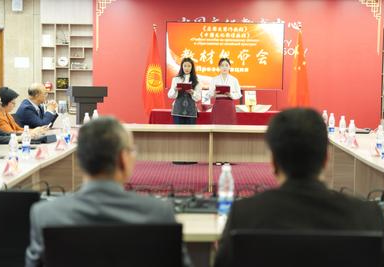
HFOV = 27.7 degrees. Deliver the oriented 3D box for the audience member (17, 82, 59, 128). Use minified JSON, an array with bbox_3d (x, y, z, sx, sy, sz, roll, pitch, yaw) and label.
[{"bbox_3d":[-1.710,0.042,9.245,0.700,1.260,0.520,1,4,6],"label":"audience member"}]

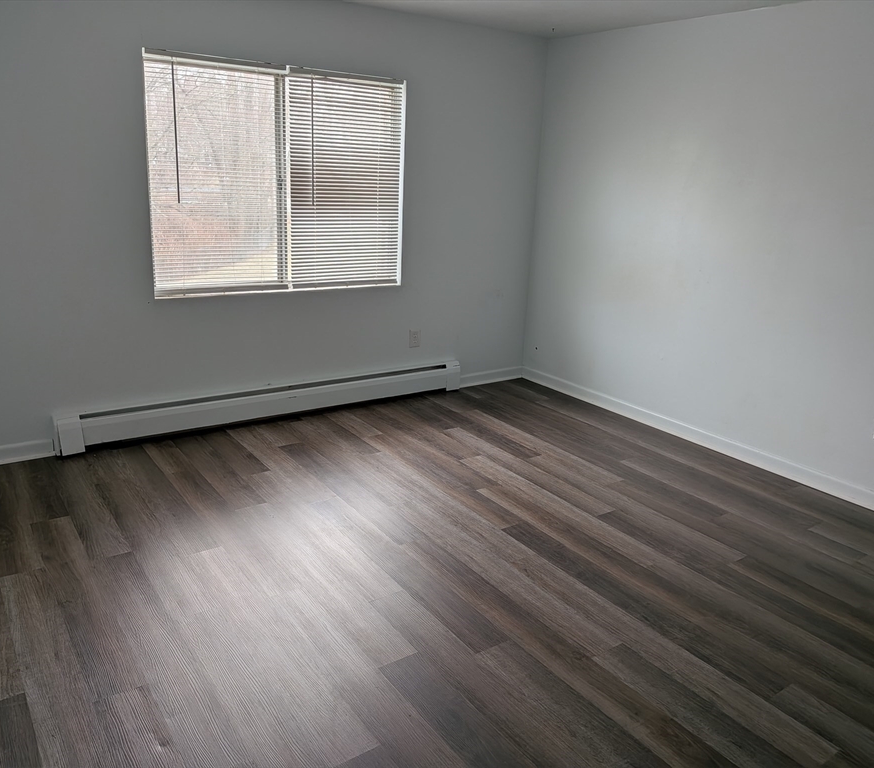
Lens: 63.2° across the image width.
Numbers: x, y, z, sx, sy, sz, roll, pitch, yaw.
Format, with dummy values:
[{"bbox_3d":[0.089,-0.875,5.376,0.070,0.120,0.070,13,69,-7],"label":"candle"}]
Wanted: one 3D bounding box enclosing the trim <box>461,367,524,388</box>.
[{"bbox_3d":[0.395,-0.051,5.192,0.635,0.084,0.015,-9,20,-34],"label":"trim"}]

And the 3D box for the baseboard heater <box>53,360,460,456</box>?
[{"bbox_3d":[-0.878,0.105,4.240,2.505,0.208,0.075,-9,20,-34],"label":"baseboard heater"}]

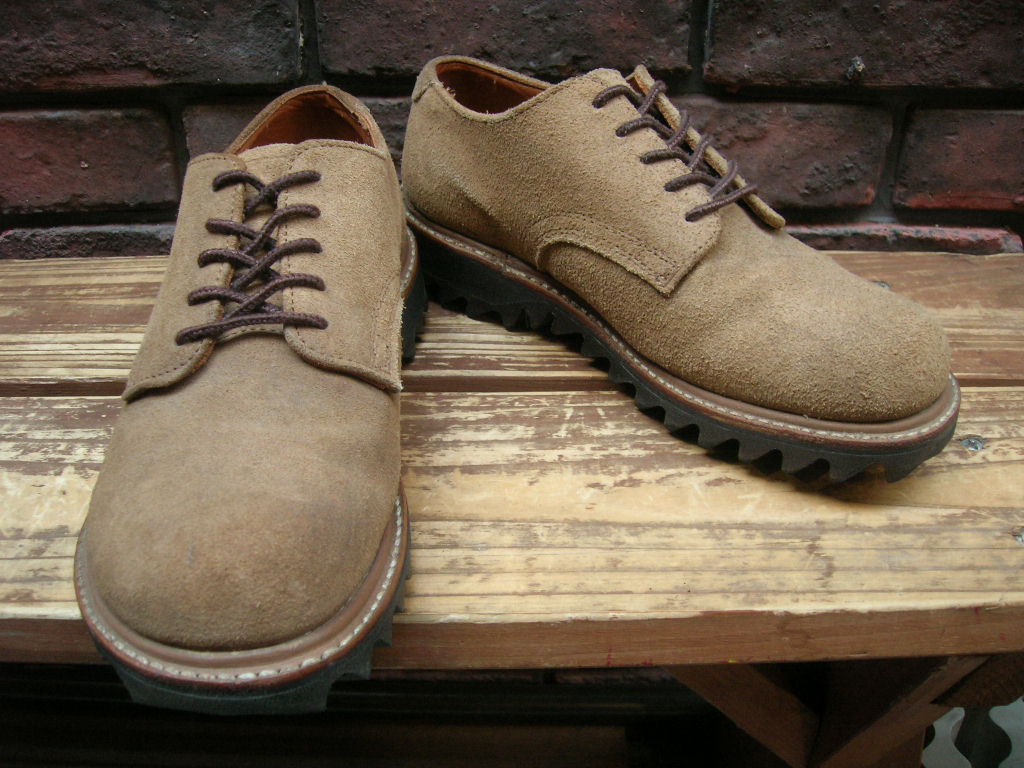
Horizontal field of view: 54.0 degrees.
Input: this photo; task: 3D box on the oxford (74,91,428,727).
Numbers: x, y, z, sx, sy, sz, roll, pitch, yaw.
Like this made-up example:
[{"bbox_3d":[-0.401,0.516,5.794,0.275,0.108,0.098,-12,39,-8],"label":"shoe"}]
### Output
[{"bbox_3d":[-0.092,-0.025,0.388,0.118,0.122,0.300,0,35,2],"label":"oxford"}]

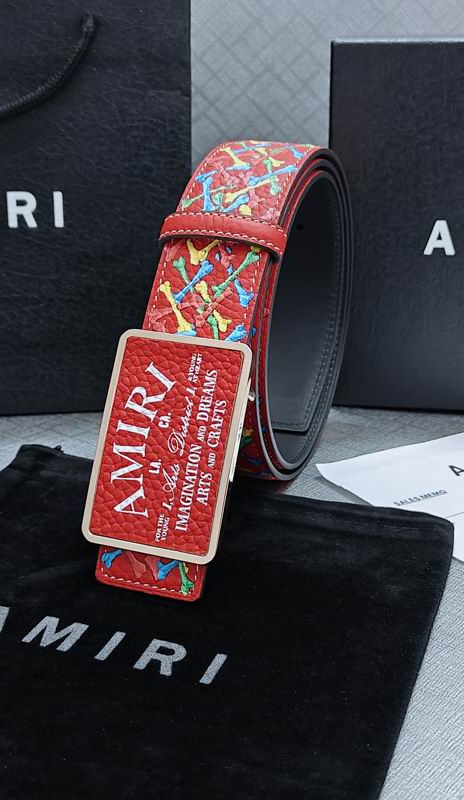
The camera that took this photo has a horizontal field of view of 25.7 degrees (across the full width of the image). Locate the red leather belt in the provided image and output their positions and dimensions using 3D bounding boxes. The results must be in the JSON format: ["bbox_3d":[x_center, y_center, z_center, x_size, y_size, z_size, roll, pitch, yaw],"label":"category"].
[{"bbox_3d":[0.005,-0.028,0.415,0.049,0.141,0.201,8,22,18],"label":"red leather belt"}]

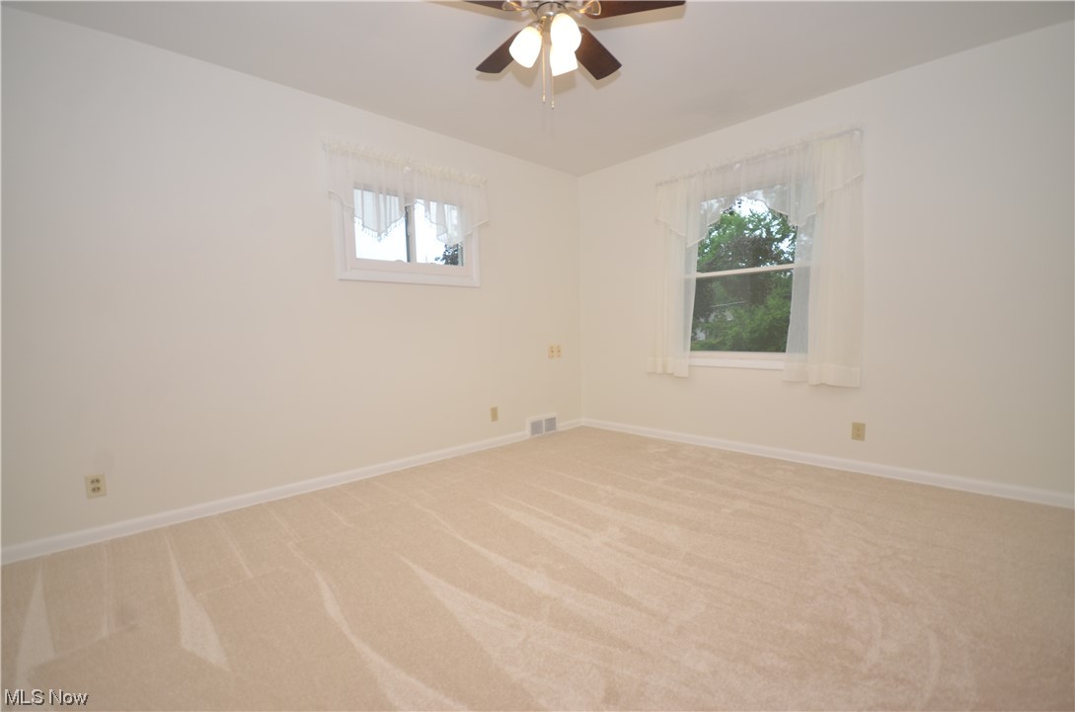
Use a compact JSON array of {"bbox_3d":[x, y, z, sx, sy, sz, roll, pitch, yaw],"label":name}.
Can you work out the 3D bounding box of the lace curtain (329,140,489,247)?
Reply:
[{"bbox_3d":[-0.835,-1.052,3.128,1.220,0.570,0.090,-5,5,-43],"label":"lace curtain"}]

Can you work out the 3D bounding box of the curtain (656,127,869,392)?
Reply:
[{"bbox_3d":[1.471,-0.601,3.234,0.110,1.570,1.480,-5,5,-43],"label":"curtain"}]

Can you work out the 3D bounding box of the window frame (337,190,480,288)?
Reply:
[{"bbox_3d":[-0.877,-0.865,3.171,1.090,0.710,0.080,-5,5,-43],"label":"window frame"}]

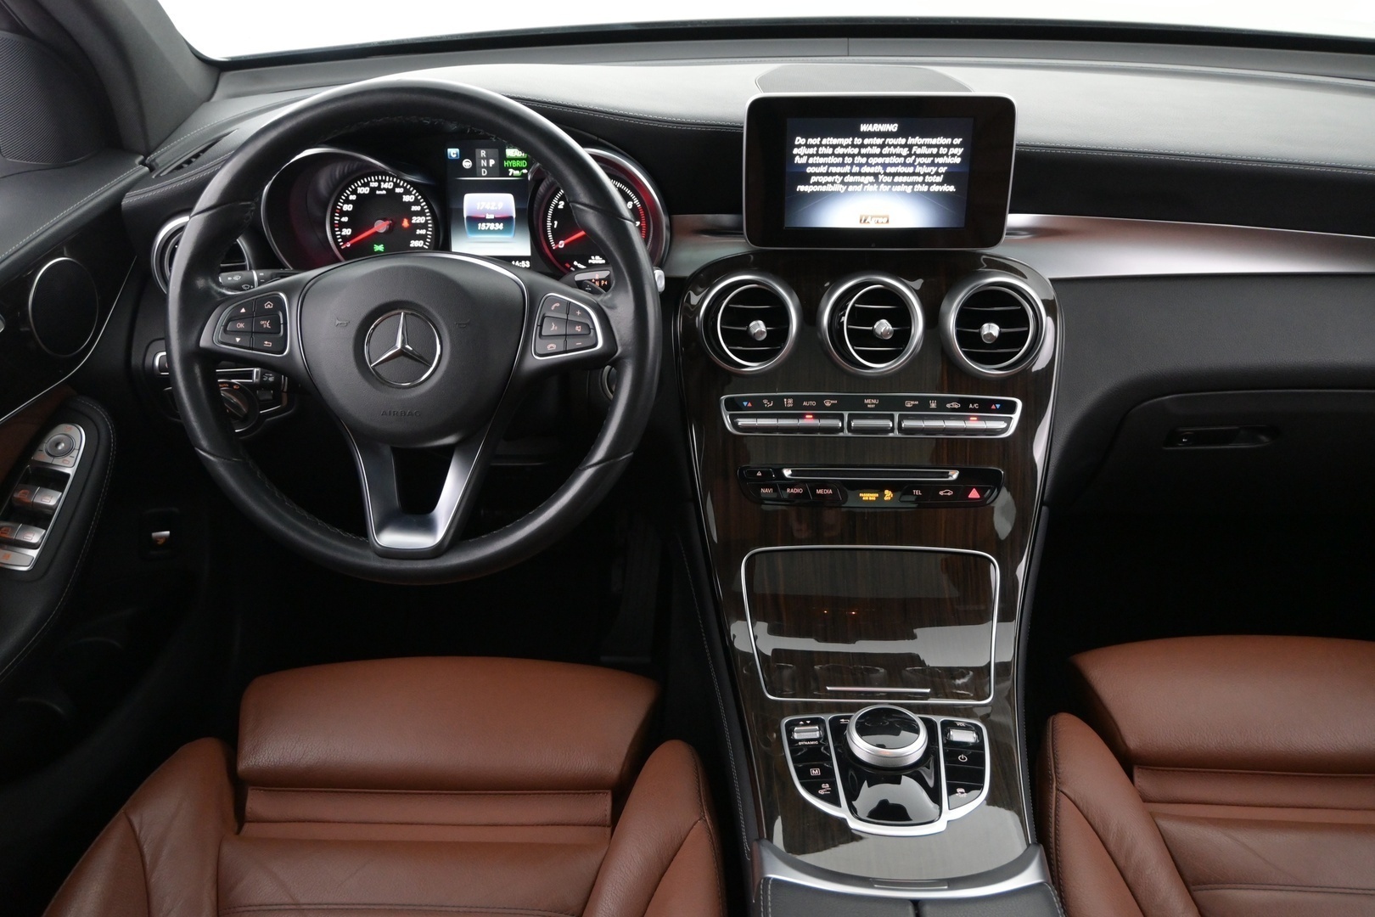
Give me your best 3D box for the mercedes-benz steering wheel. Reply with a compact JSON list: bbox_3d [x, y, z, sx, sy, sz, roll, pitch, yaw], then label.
[{"bbox_3d":[-0.204,-0.091,0.921,0.372,0.372,0.090,0,7,2],"label":"mercedes-benz steering wheel"}]

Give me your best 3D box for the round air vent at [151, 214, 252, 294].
[{"bbox_3d":[-0.428,-0.174,1.086,0.089,0.089,0.045,-4,19,-5],"label":"round air vent"}]

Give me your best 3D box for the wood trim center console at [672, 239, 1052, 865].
[{"bbox_3d":[0.157,0.076,1.017,0.335,0.121,0.514,0,71,2],"label":"wood trim center console"}]

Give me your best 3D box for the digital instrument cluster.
[{"bbox_3d":[-0.195,-0.224,1.112,0.360,0.140,0.090,0,14,2],"label":"digital instrument cluster"}]

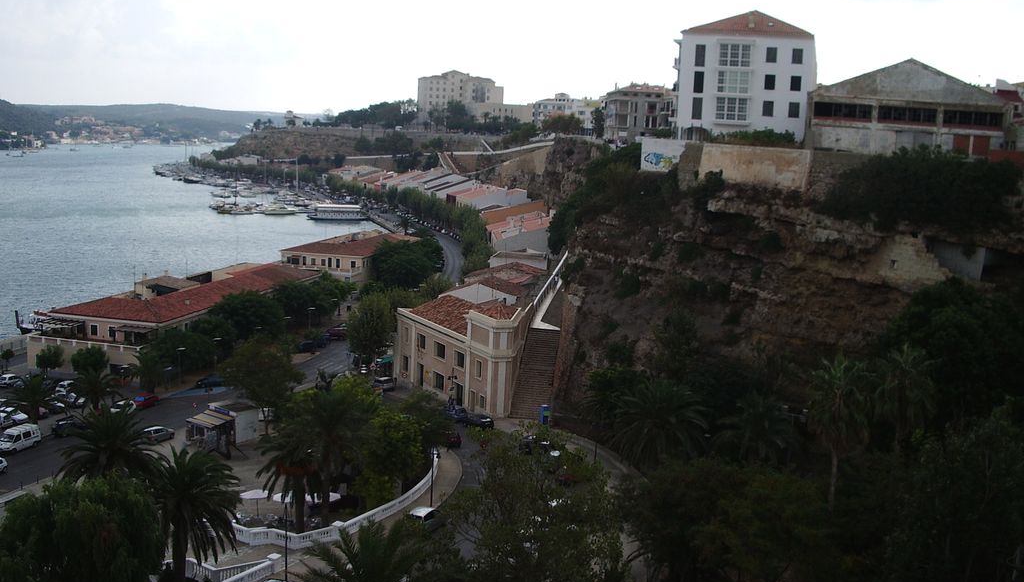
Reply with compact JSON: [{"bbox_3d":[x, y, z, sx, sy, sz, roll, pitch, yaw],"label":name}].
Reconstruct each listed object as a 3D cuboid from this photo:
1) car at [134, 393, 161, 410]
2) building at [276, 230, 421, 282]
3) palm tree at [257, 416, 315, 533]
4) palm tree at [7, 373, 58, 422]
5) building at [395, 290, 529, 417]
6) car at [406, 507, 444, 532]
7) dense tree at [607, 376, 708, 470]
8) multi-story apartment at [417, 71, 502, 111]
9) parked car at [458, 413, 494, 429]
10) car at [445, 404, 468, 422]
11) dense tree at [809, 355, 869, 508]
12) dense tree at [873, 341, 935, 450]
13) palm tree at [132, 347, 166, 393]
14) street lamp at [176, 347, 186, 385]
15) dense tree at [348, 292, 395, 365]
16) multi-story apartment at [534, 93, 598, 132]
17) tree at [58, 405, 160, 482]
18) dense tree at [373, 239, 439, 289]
[{"bbox_3d":[-39.840,11.643,112.059,1.660,1.430,3.800,5,9,21],"label":"car"},{"bbox_3d":[-38.600,-8.300,247.800,20.000,9.800,46.000,4,9,12],"label":"building"},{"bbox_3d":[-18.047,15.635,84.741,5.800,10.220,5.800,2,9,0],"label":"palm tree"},{"bbox_3d":[-48.305,10.764,104.573,5.067,4.772,5.067,2,8,0],"label":"palm tree"},{"bbox_3d":[-3.960,7.770,138.290,12.000,12.500,28.500,-2,9,-31],"label":"building"},{"bbox_3d":[-6.530,17.200,78.880,1.700,1.460,4.050,5,9,21],"label":"car"},{"bbox_3d":[11.050,12.174,79.177,7.400,11.090,7.400,2,9,0],"label":"dense tree"},{"bbox_3d":[-27.560,-105.680,564.010,46.100,26.830,22.000,2,8,-3],"label":"multi-story apartment"},{"bbox_3d":[-3.890,15.020,121.160,1.700,1.450,4.100,-2,9,-30],"label":"parked car"},{"bbox_3d":[-7.062,14.648,126.393,1.720,1.460,4.200,-4,10,-33],"label":"car"},{"bbox_3d":[24.220,10.979,77.041,4.400,12.920,4.400,2,9,0],"label":"dense tree"},{"bbox_3d":[30.746,10.013,81.107,4.500,12.030,4.500,2,9,0],"label":"dense tree"},{"bbox_3d":[-47.620,10.540,136.720,4.770,6.140,4.770,2,8,0],"label":"palm tree"},{"bbox_3d":[-42.467,9.721,132.724,1.200,4.720,1.200,2,8,0],"label":"street lamp"},{"bbox_3d":[-19.605,5.790,144.818,6.300,10.900,6.300,2,8,0],"label":"dense tree"},{"bbox_3d":[22.404,-72.072,424.716,26.500,16.400,18.000,2,9,0],"label":"multi-story apartment"},{"bbox_3d":[-31.020,14.636,79.383,8.000,11.200,8.000,-1,9,-20],"label":"tree"},{"bbox_3d":[-23.280,-4.990,228.140,14.820,13.430,13.340,2,8,0],"label":"dense tree"}]

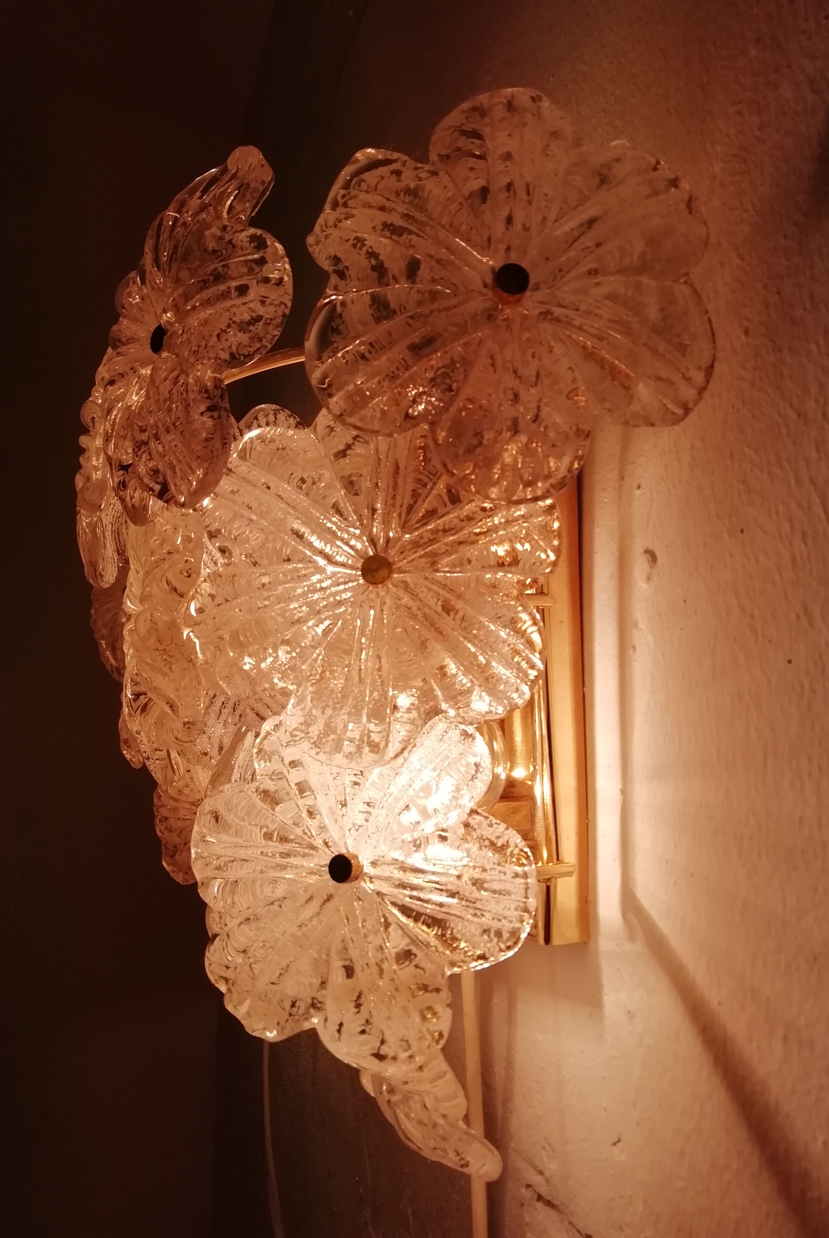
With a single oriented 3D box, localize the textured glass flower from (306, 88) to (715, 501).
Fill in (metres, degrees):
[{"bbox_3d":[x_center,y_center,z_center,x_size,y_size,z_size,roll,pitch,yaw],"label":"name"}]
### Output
[{"bbox_3d":[0.031,-0.105,0.303,0.132,0.132,0.035,0,-2,2],"label":"textured glass flower"}]

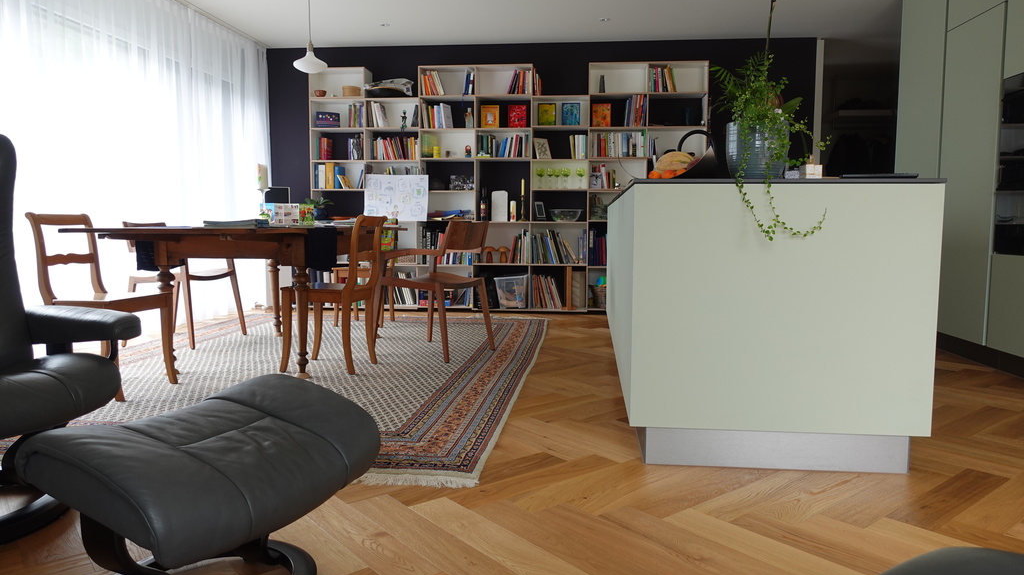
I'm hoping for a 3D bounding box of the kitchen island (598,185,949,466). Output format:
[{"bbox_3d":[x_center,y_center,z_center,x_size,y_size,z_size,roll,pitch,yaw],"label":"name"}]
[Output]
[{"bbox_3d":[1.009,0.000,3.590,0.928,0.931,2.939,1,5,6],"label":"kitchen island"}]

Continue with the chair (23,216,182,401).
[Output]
[{"bbox_3d":[-1.901,0.074,3.194,0.458,0.834,0.411,1,5,9],"label":"chair"}]

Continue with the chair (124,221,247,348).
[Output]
[{"bbox_3d":[-2.208,-0.039,4.582,0.577,0.798,0.616,1,5,8],"label":"chair"}]

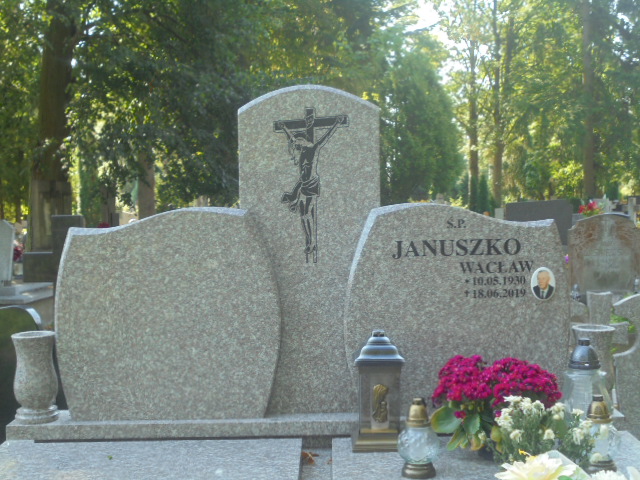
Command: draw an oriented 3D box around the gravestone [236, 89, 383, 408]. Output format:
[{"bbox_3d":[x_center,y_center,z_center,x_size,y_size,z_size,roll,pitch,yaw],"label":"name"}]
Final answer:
[{"bbox_3d":[-0.036,0.038,3.268,0.504,1.172,0.080,-1,3,0],"label":"gravestone"}]

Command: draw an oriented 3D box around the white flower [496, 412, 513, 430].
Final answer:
[{"bbox_3d":[0.548,0.539,2.690,0.048,0.048,0.048,-1,3,0],"label":"white flower"}]

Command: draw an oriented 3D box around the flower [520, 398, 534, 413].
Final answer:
[{"bbox_3d":[0.623,0.497,2.720,0.042,0.038,0.042,-1,3,0],"label":"flower"}]

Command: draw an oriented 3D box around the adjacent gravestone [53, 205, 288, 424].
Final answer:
[{"bbox_3d":[-0.533,0.262,3.219,0.795,0.743,0.070,-1,3,0],"label":"adjacent gravestone"}]

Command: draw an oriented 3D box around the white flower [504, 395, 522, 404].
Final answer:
[{"bbox_3d":[0.572,0.472,2.680,0.050,0.032,0.045,-1,4,0],"label":"white flower"}]

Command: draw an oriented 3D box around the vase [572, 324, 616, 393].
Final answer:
[{"bbox_3d":[0.959,0.449,3.171,0.150,0.282,0.150,-1,4,0],"label":"vase"}]

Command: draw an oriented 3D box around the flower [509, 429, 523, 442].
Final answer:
[{"bbox_3d":[0.574,0.574,2.660,0.041,0.037,0.041,-1,3,0],"label":"flower"}]

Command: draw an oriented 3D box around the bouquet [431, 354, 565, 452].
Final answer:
[{"bbox_3d":[0.552,0.519,2.850,0.400,0.310,0.300,-1,4,0],"label":"bouquet"}]

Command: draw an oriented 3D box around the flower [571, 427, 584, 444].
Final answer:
[{"bbox_3d":[0.756,0.574,2.660,0.041,0.048,0.041,-1,3,0],"label":"flower"}]

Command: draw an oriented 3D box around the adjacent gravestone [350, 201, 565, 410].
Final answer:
[{"bbox_3d":[0.467,0.236,3.113,0.762,0.727,0.080,-1,4,0],"label":"adjacent gravestone"}]

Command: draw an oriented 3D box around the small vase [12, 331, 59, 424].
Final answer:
[{"bbox_3d":[-1.011,0.488,3.235,0.159,0.301,0.159,-1,3,0],"label":"small vase"}]

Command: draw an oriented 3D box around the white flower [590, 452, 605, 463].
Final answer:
[{"bbox_3d":[0.796,0.624,2.600,0.040,0.029,0.038,-1,4,0],"label":"white flower"}]

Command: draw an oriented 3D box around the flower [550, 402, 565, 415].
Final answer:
[{"bbox_3d":[0.711,0.504,2.710,0.042,0.036,0.042,-1,4,0],"label":"flower"}]

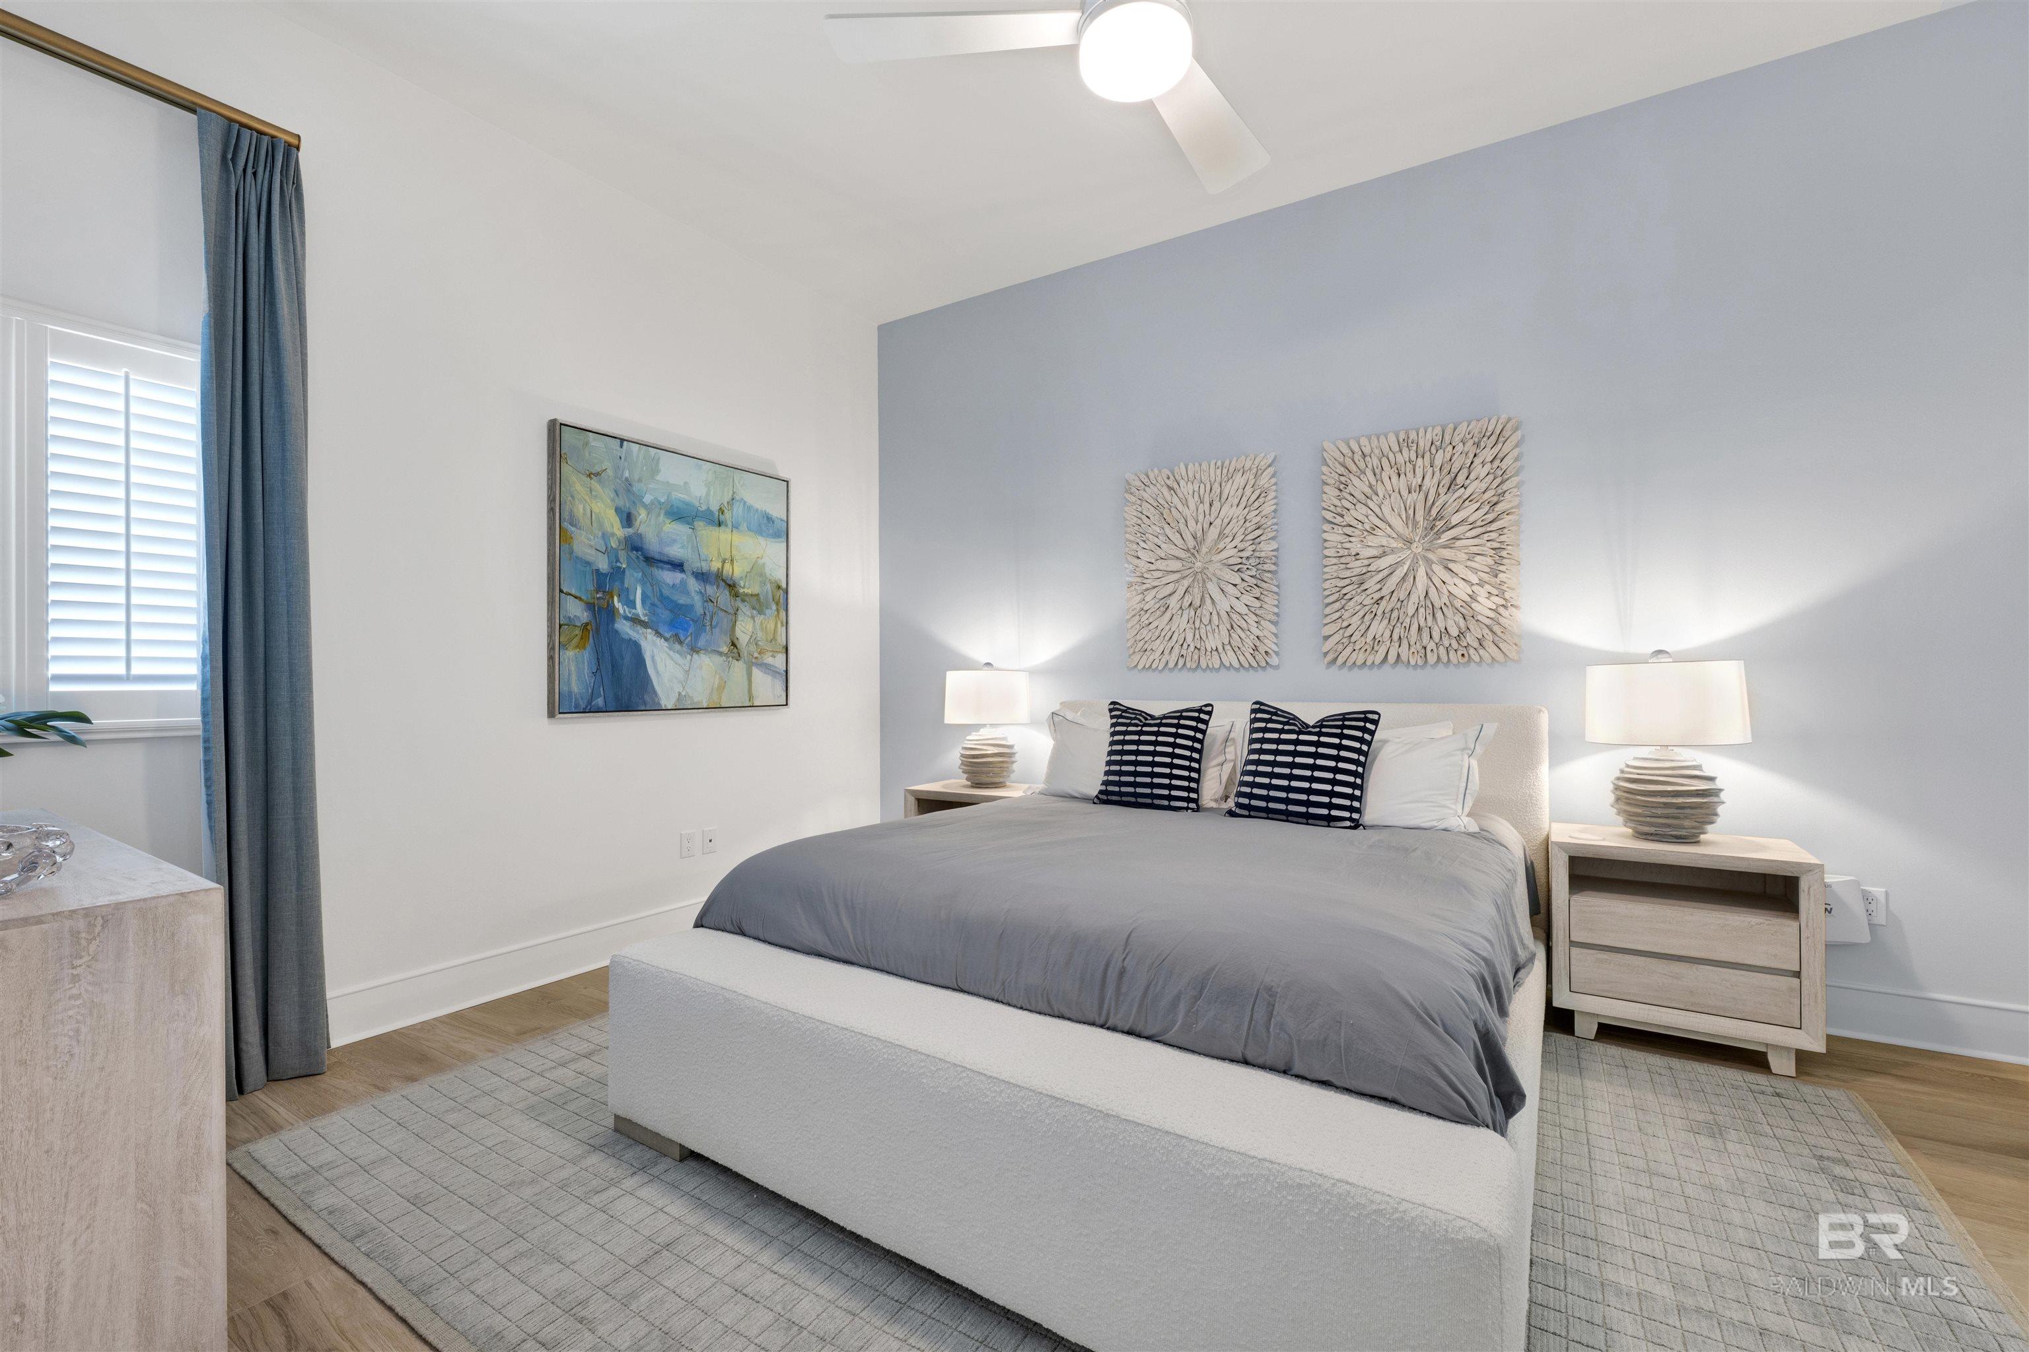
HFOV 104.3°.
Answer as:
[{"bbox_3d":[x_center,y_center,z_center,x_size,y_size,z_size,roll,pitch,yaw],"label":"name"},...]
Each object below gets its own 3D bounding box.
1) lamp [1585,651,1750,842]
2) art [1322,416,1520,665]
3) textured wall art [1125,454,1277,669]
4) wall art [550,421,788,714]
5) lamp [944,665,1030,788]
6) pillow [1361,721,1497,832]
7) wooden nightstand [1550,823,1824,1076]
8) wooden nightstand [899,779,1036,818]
[{"bbox_3d":[2.182,0.235,2.643,0.440,0.635,0.440,0,0,30],"label":"lamp"},{"bbox_3d":[1.618,-0.516,3.176,0.700,0.935,0.060,0,0,30],"label":"art"},{"bbox_3d":[0.855,-0.494,3.617,0.696,0.927,0.060,0,0,30],"label":"textured wall art"},{"bbox_3d":[-1.488,-0.419,3.564,0.050,1.163,1.123,0,0,35],"label":"wall art"},{"bbox_3d":[-0.132,0.252,3.979,0.440,0.625,0.440,0,0,0],"label":"lamp"},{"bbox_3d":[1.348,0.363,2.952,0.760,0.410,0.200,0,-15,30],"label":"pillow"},{"bbox_3d":[2.173,0.871,2.635,0.662,0.637,0.410,0,0,30],"label":"wooden nightstand"},{"bbox_3d":[-0.154,0.883,3.975,0.660,0.637,0.410,0,0,30],"label":"wooden nightstand"}]

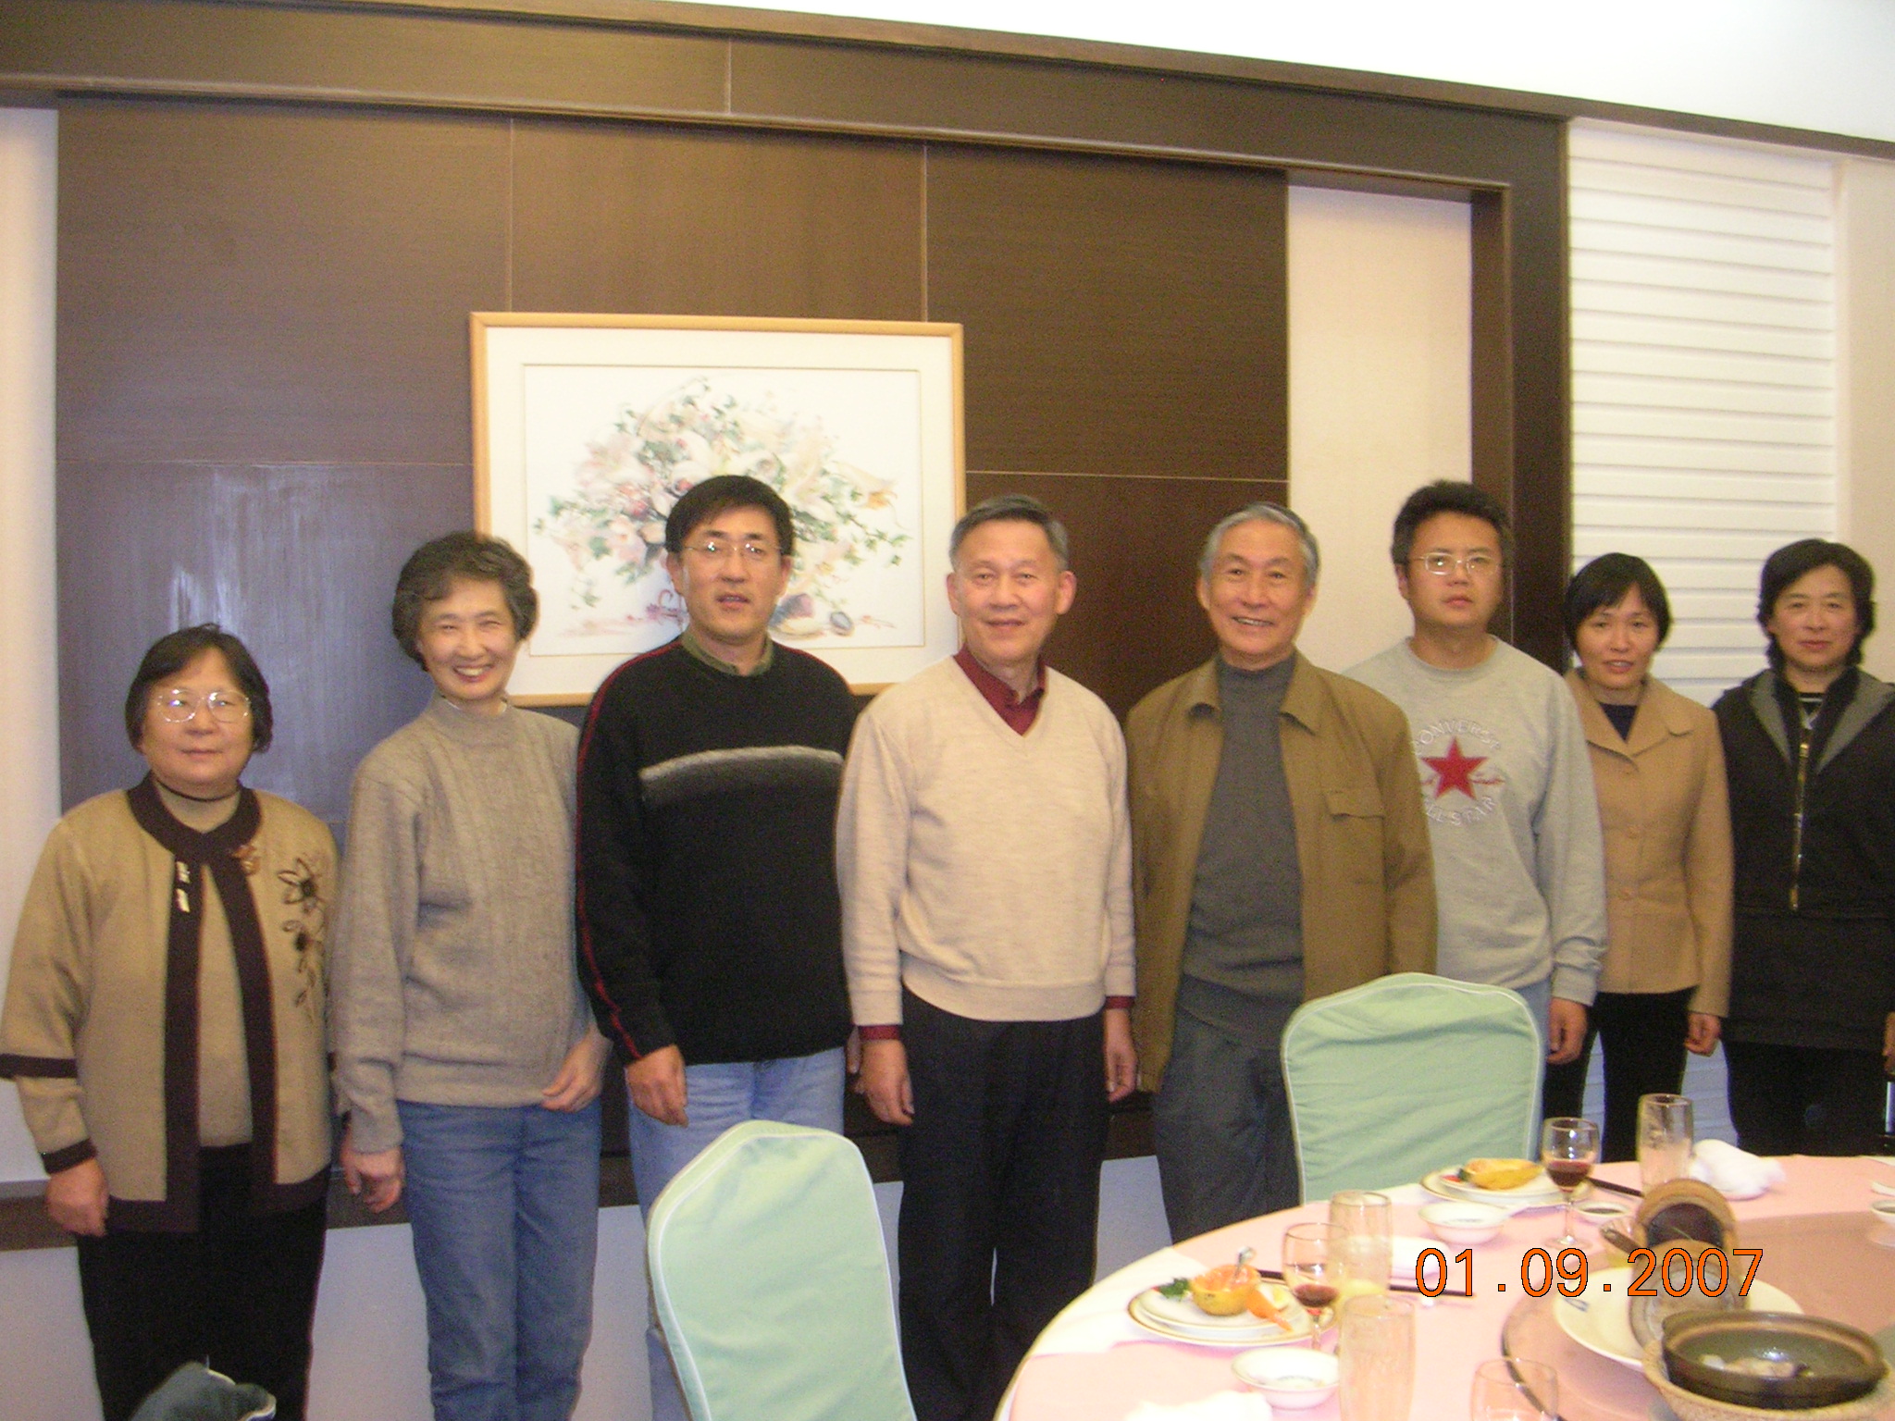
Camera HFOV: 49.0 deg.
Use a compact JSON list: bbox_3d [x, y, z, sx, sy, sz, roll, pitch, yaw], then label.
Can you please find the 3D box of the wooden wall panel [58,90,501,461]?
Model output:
[{"bbox_3d":[-1.069,-0.690,3.350,0.710,0.575,0.040,-1,2,-19],"label":"wooden wall panel"}]

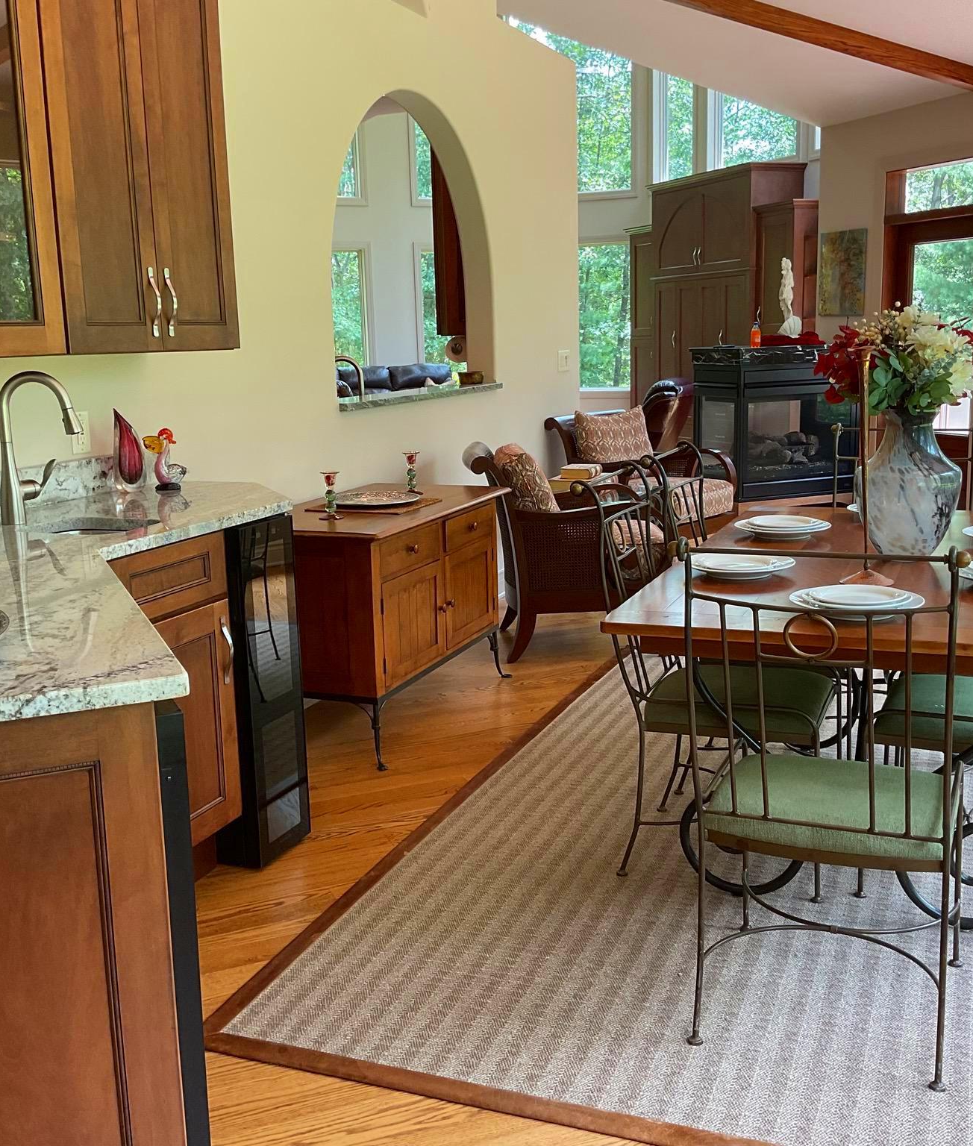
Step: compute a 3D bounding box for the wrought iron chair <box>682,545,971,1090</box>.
[{"bbox_3d":[0.672,0.385,2.474,0.490,0.980,0.601,3,11,22],"label":"wrought iron chair"}]

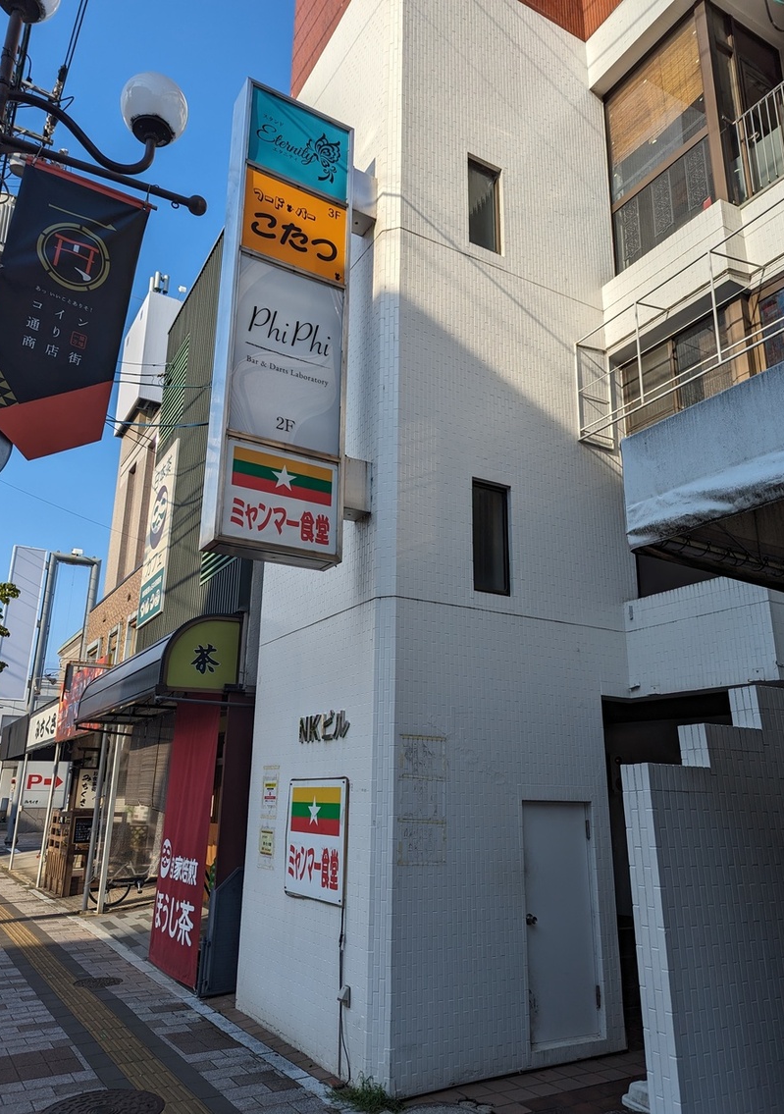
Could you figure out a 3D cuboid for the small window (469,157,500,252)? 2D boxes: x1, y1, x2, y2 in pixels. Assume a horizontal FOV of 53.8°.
[{"bbox_3d":[0.878,-3.375,7.470,0.410,1.030,0.090,11,-20,-28],"label":"small window"}]

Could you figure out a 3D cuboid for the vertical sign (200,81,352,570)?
[{"bbox_3d":[-0.878,-1.988,6.378,1.016,4.170,0.325,11,-20,-28],"label":"vertical sign"}]

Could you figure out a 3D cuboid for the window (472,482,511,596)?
[{"bbox_3d":[0.819,-0.154,6.462,0.405,0.980,0.090,11,-20,-28],"label":"window"}]

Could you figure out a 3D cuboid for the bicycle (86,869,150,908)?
[{"bbox_3d":[-4.142,5.257,12.946,1.780,1.050,0.560,13,-21,-33],"label":"bicycle"}]

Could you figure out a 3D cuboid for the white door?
[{"bbox_3d":[1.269,2.731,5.870,0.700,1.660,0.080,11,-20,-28],"label":"white door"}]

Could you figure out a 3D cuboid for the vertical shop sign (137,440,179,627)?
[{"bbox_3d":[-3.715,-0.340,12.367,0.100,2.830,1.380,11,-20,-30],"label":"vertical shop sign"}]

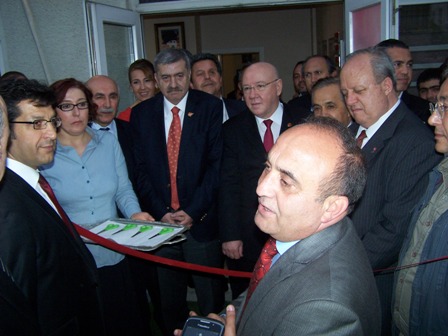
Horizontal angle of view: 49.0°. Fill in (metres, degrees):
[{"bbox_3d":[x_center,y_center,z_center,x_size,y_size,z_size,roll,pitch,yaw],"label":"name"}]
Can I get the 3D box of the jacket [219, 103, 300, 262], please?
[{"bbox_3d":[0.217,0.066,2.250,0.520,0.740,0.300,-2,11,8],"label":"jacket"}]

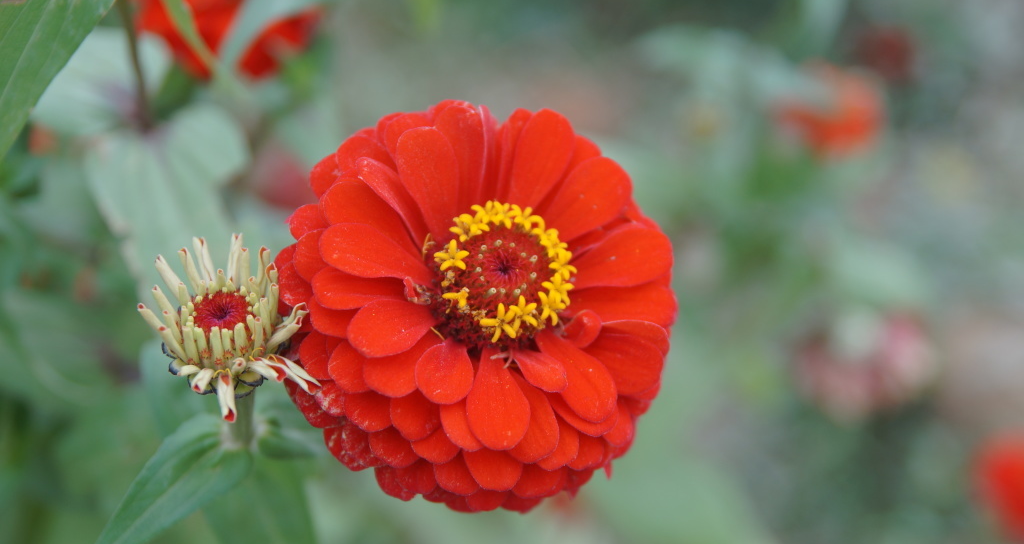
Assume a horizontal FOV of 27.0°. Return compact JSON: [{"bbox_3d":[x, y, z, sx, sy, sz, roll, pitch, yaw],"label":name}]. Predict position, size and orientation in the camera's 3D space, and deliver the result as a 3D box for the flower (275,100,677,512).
[{"bbox_3d":[-0.007,0.007,0.402,0.074,0.043,0.074,-15,69,-24],"label":"flower"}]

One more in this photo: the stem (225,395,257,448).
[{"bbox_3d":[-0.052,0.028,0.409,0.005,0.016,0.005,-2,30,0],"label":"stem"}]

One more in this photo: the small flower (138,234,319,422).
[{"bbox_3d":[-0.053,0.011,0.397,0.034,0.027,0.034,-7,40,0],"label":"small flower"}]

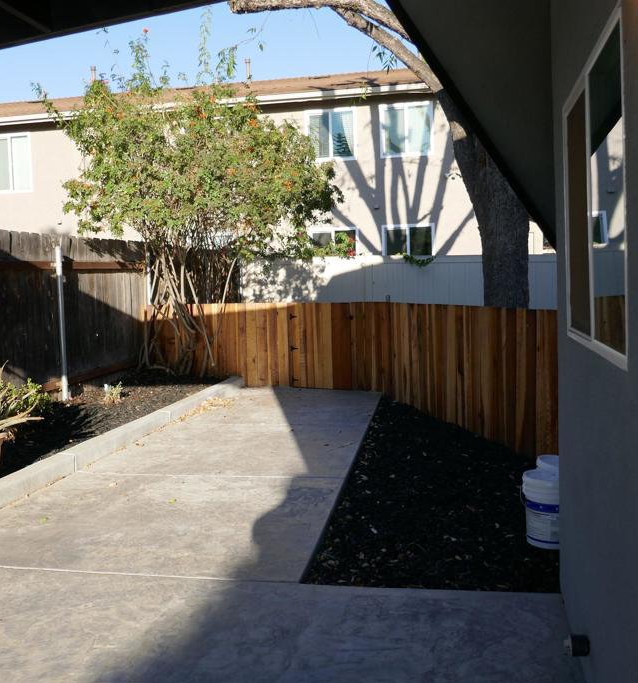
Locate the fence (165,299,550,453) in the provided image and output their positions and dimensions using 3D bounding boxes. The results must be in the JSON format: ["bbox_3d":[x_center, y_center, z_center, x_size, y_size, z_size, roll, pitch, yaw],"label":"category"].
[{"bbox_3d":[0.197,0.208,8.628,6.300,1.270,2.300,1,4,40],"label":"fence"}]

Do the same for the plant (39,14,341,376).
[{"bbox_3d":[-1.651,-1.807,9.206,3.766,4.579,3.201,-2,3,-10],"label":"plant"}]

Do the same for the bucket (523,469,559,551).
[{"bbox_3d":[1.295,0.932,3.959,0.310,0.370,0.310,-1,4,18],"label":"bucket"}]

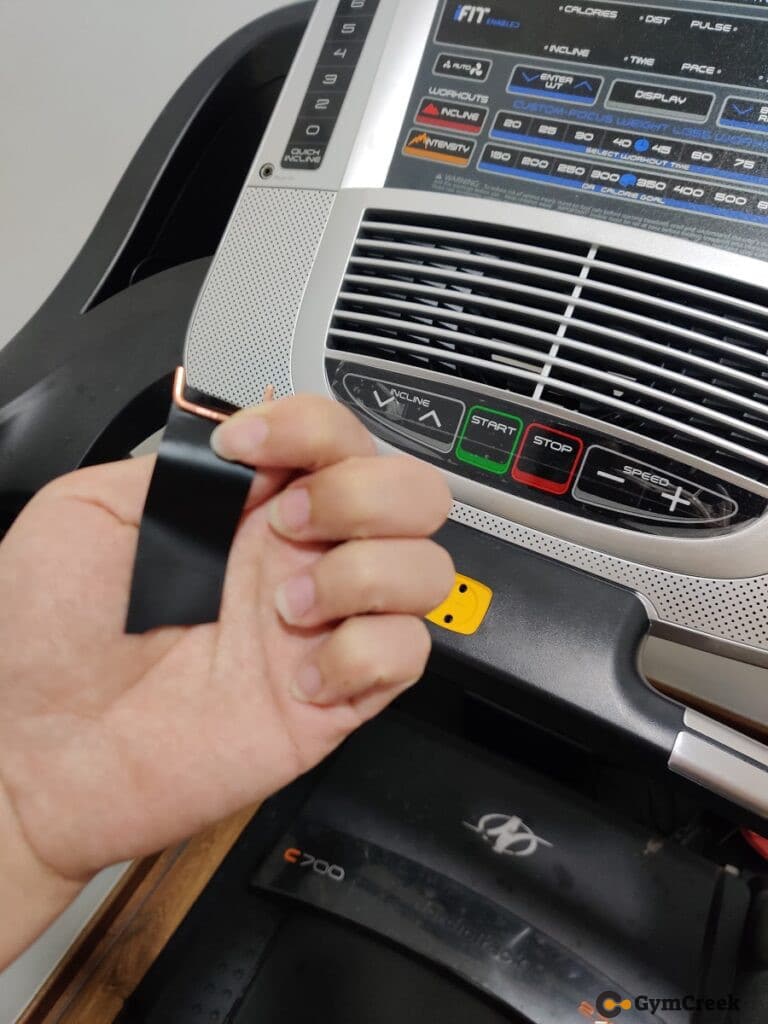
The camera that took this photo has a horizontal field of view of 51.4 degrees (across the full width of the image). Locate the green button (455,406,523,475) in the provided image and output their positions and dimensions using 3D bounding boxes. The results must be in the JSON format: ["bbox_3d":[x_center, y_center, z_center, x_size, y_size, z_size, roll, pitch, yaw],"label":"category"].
[{"bbox_3d":[0.053,-0.037,0.402,0.029,0.029,0.005,22,5,21],"label":"green button"}]

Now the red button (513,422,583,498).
[{"bbox_3d":[0.080,-0.026,0.391,0.030,0.029,0.005,22,5,21],"label":"red button"}]

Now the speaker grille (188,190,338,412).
[{"bbox_3d":[-0.069,-0.122,0.468,0.087,0.010,0.147,22,91,21],"label":"speaker grille"}]

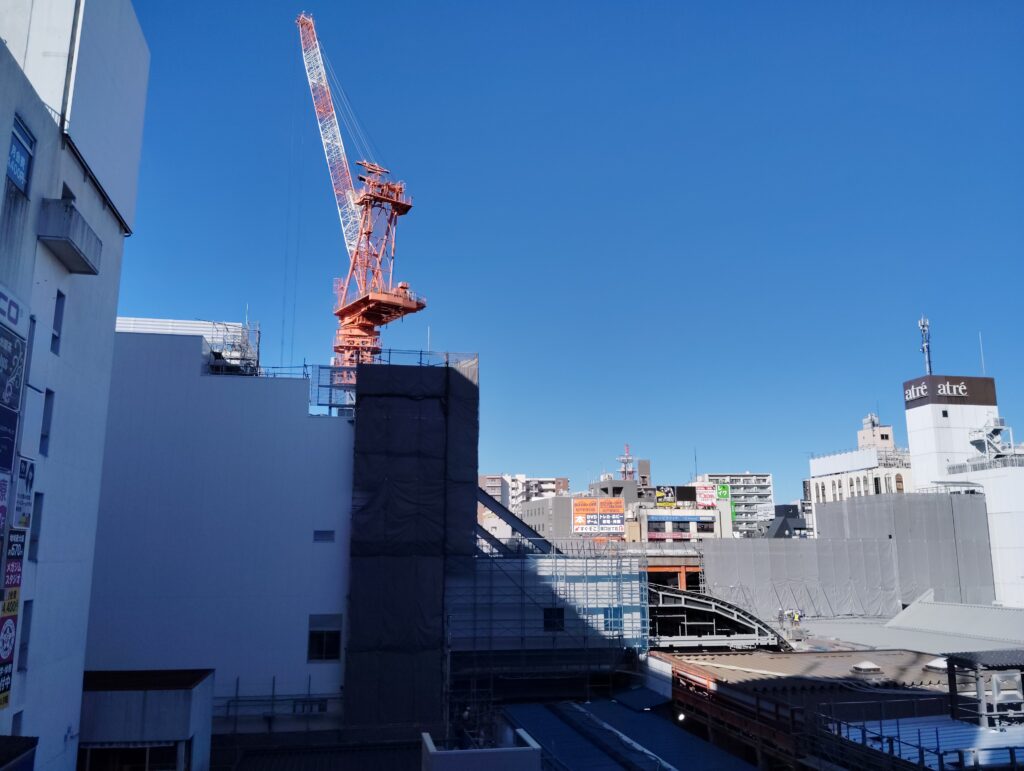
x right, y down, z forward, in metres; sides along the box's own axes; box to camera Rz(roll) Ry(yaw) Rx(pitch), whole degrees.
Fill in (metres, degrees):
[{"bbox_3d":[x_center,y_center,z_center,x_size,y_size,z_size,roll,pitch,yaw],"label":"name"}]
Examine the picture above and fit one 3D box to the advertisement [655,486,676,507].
[{"bbox_3d":[28.283,20.407,151.851,3.660,3.820,0.400,1,-11,-7],"label":"advertisement"}]

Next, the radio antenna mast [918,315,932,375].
[{"bbox_3d":[53.932,-5.064,107.815,1.400,8.620,1.400,1,-11,-8],"label":"radio antenna mast"}]

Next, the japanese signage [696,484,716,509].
[{"bbox_3d":[35.636,20.336,151.865,3.610,3.850,0.400,1,-11,-7],"label":"japanese signage"}]

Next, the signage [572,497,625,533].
[{"bbox_3d":[15.316,22.915,146.289,9.120,6.030,0.500,1,-11,-7],"label":"signage"}]

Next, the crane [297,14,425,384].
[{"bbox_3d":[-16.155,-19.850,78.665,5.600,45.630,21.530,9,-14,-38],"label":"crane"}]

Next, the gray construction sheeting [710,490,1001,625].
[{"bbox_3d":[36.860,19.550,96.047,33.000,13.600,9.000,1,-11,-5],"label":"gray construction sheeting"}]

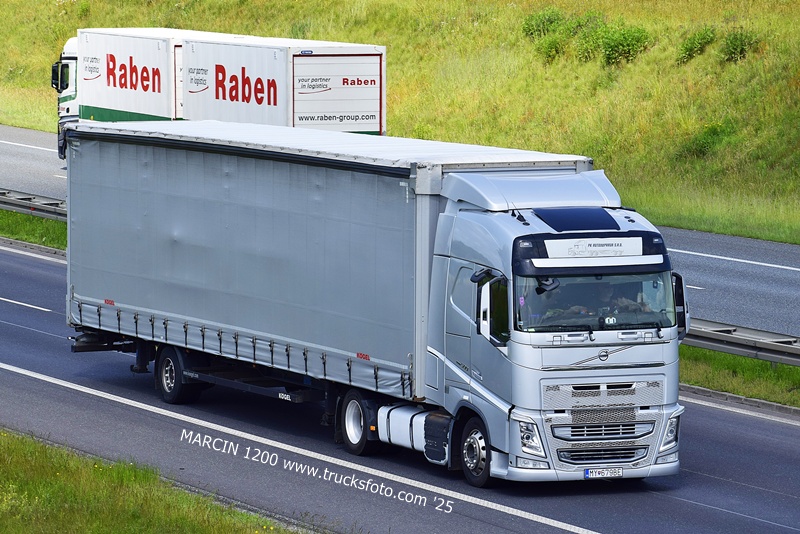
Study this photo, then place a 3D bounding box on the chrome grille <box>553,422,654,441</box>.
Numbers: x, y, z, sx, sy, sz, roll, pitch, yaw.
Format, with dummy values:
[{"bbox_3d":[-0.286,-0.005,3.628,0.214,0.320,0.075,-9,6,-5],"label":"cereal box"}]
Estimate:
[{"bbox_3d":[2.582,2.091,47.377,1.390,0.220,0.140,-3,5,-25],"label":"chrome grille"}]

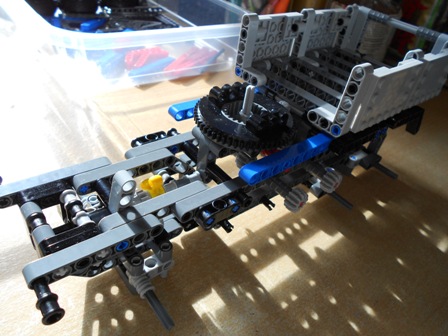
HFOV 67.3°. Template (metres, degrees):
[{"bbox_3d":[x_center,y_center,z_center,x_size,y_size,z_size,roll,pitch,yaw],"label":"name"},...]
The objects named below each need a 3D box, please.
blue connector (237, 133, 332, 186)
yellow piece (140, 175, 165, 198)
[{"bbox_3d":[0.037,-0.006,0.182,0.071,0.007,0.008,-22,48,-35],"label":"blue connector"},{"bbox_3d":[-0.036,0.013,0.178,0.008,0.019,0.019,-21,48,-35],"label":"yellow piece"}]

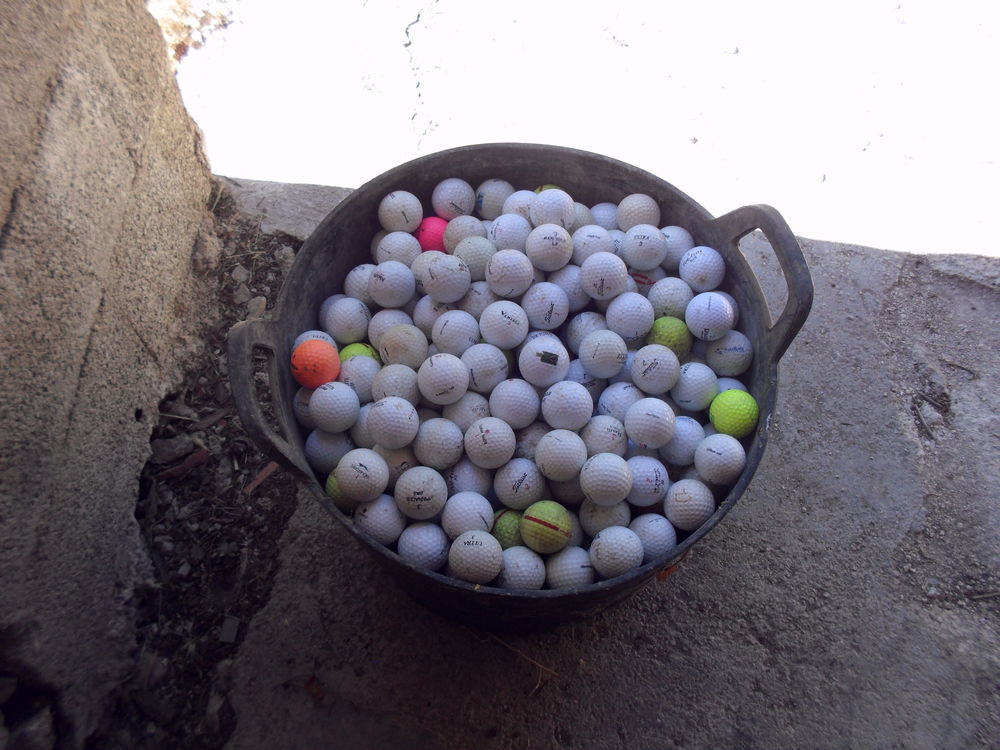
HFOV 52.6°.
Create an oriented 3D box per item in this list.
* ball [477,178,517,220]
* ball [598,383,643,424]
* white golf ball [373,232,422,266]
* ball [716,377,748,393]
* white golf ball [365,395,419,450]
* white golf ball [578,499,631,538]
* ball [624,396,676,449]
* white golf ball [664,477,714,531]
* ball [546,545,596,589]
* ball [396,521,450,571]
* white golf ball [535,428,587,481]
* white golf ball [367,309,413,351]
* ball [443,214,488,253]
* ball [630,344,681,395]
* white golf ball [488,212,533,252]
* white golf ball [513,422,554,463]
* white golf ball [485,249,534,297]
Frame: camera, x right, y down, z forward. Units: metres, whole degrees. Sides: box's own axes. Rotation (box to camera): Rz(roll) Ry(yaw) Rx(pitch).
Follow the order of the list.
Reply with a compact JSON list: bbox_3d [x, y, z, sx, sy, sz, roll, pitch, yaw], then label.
[{"bbox_3d":[-0.004,-0.179,1.036,0.043,0.043,0.043,1,62,-1],"label":"ball"},{"bbox_3d":[0.107,0.028,0.881,0.043,0.043,0.043,1,62,-1],"label":"ball"},{"bbox_3d":[-0.095,-0.114,0.953,0.043,0.043,0.043,0,59,0],"label":"white golf ball"},{"bbox_3d":[0.212,0.023,0.949,0.043,0.043,0.043,5,64,0],"label":"ball"},{"bbox_3d":[-0.089,0.039,0.838,0.043,0.043,0.043,0,64,-4],"label":"white golf ball"},{"bbox_3d":[0.089,0.119,0.857,0.043,0.043,0.043,1,62,-1],"label":"white golf ball"},{"bbox_3d":[0.127,0.041,0.853,0.043,0.043,0.043,1,65,-3],"label":"ball"},{"bbox_3d":[0.160,0.110,0.855,0.043,0.043,0.043,2,64,-3],"label":"white golf ball"},{"bbox_3d":[0.060,0.167,0.856,0.043,0.043,0.043,1,65,-3],"label":"ball"},{"bbox_3d":[-0.066,0.150,0.876,0.043,0.043,0.043,2,64,-3],"label":"ball"},{"bbox_3d":[0.051,0.066,0.837,0.043,0.043,0.043,1,64,-2],"label":"white golf ball"},{"bbox_3d":[-0.101,-0.039,0.939,0.043,0.043,0.043,2,64,-3],"label":"white golf ball"},{"bbox_3d":[-0.033,-0.130,0.962,0.043,0.043,0.043,0,59,0],"label":"ball"},{"bbox_3d":[0.135,-0.005,0.878,0.043,0.043,0.043,1,64,-2],"label":"ball"},{"bbox_3d":[0.010,-0.131,0.955,0.043,0.043,0.043,0,62,-1],"label":"white golf ball"},{"bbox_3d":[0.035,0.064,0.919,0.043,0.043,0.043,1,64,-2],"label":"white golf ball"},{"bbox_3d":[0.008,-0.090,0.899,0.043,0.043,0.043,0,59,0],"label":"white golf ball"}]

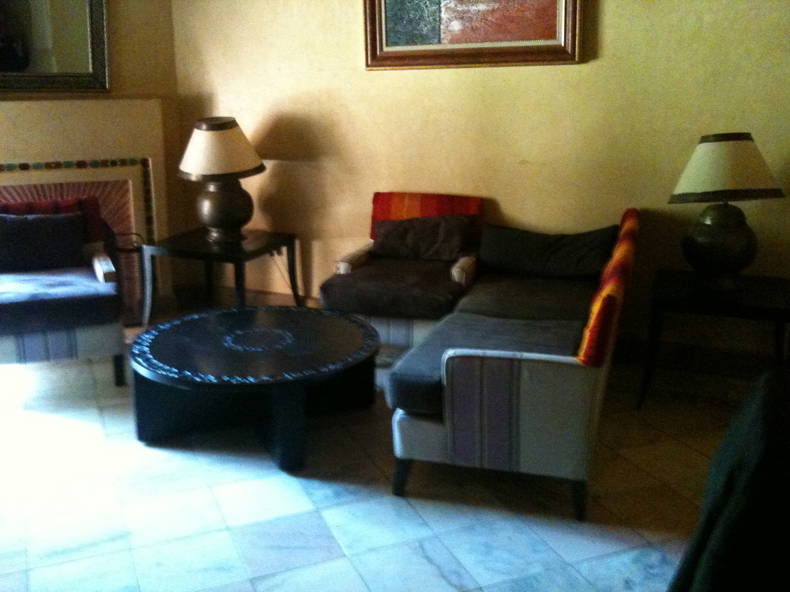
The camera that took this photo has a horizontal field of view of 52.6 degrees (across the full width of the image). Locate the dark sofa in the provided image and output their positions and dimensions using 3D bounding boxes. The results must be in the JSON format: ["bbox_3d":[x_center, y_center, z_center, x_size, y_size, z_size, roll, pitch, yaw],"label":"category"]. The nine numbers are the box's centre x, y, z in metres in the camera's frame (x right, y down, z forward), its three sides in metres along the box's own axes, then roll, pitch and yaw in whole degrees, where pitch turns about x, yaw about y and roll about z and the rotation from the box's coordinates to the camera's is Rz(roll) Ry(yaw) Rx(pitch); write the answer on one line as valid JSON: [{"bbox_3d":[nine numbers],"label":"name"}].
[{"bbox_3d":[0.609,0.134,3.508,0.760,0.797,1.835,5,16,16],"label":"dark sofa"}]

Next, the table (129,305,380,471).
[{"bbox_3d":[-0.582,0.368,3.452,1.032,0.372,1.032,0,15,0],"label":"table"}]

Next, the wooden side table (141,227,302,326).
[{"bbox_3d":[-1.046,-0.108,4.970,0.682,0.499,0.698,6,16,22],"label":"wooden side table"}]

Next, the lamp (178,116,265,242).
[{"bbox_3d":[-1.045,-0.703,4.809,0.505,0.735,0.505,0,15,0],"label":"lamp"}]

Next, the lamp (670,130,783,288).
[{"bbox_3d":[1.513,-0.384,3.669,0.496,0.716,0.496,0,15,0],"label":"lamp"}]

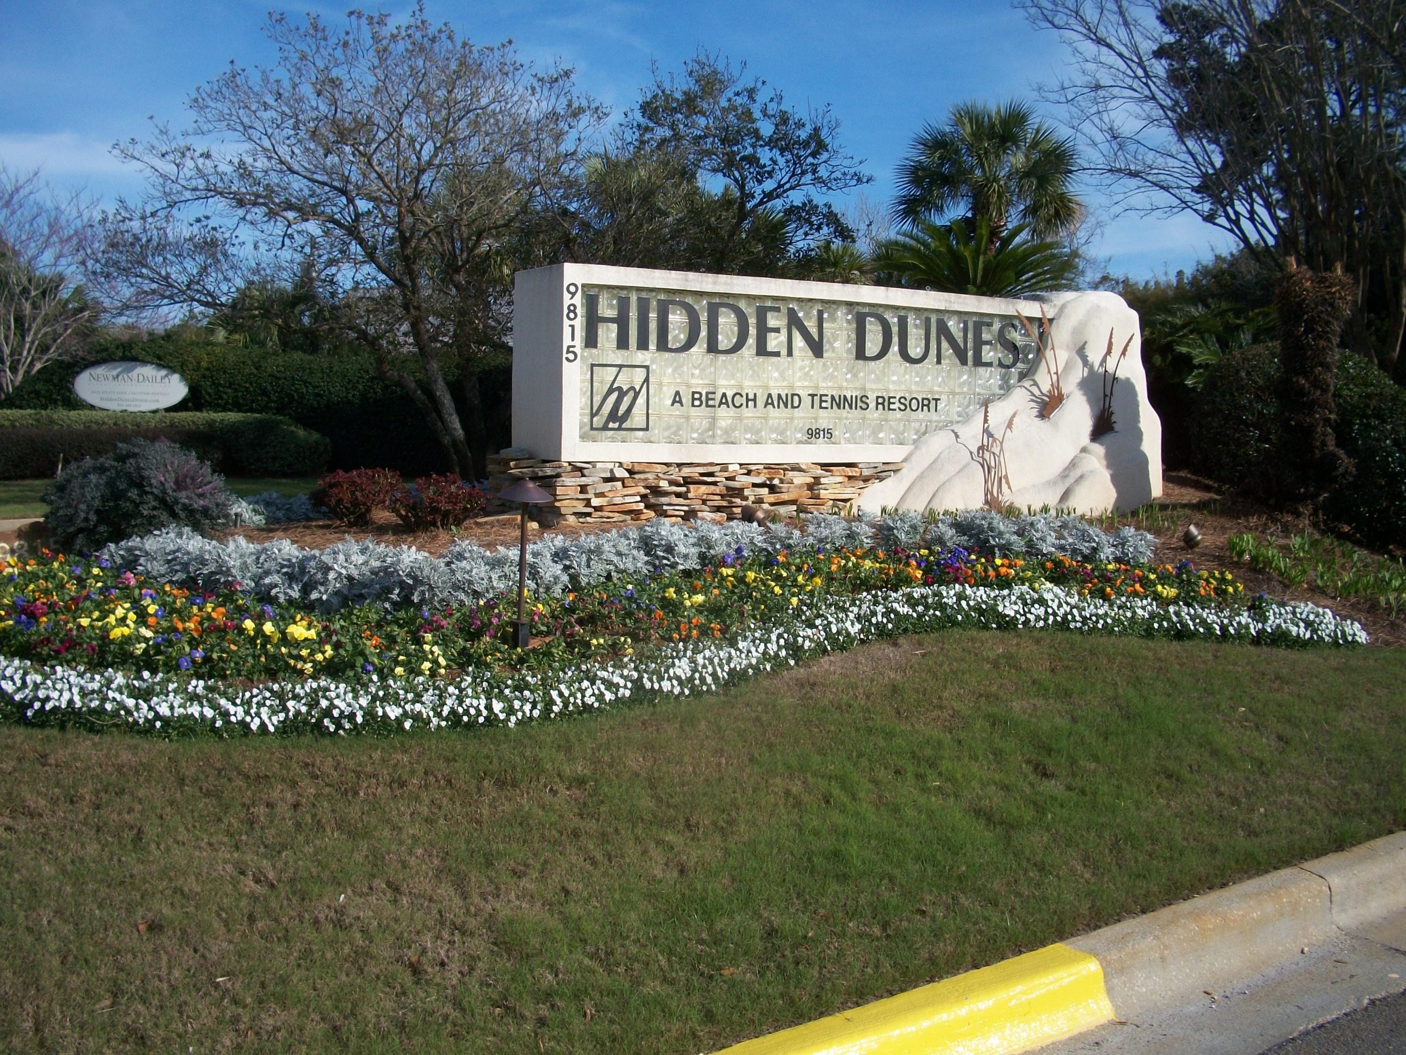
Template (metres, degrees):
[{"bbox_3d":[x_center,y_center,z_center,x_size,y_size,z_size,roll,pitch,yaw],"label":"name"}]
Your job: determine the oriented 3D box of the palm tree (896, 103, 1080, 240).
[{"bbox_3d":[3.609,-2.976,18.000,2.400,4.854,2.400,1,4,0],"label":"palm tree"}]

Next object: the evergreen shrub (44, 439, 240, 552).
[{"bbox_3d":[-3.116,-0.162,7.900,1.030,0.650,0.920,-1,4,-22],"label":"evergreen shrub"}]

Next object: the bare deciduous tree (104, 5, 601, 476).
[{"bbox_3d":[-3.580,-2.879,14.500,5.050,4.896,4.900,1,4,0],"label":"bare deciduous tree"}]

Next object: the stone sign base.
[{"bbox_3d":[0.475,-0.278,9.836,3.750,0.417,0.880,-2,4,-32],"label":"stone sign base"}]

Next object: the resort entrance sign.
[{"bbox_3d":[0.728,-1.058,9.907,4.150,1.188,0.700,-2,4,-32],"label":"resort entrance sign"}]

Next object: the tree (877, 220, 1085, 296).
[{"bbox_3d":[2.429,-1.514,12.600,1.950,2.453,1.950,1,4,0],"label":"tree"}]

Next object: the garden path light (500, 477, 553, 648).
[{"bbox_3d":[-0.746,0.146,6.000,0.227,0.723,0.227,1,4,0],"label":"garden path light"}]

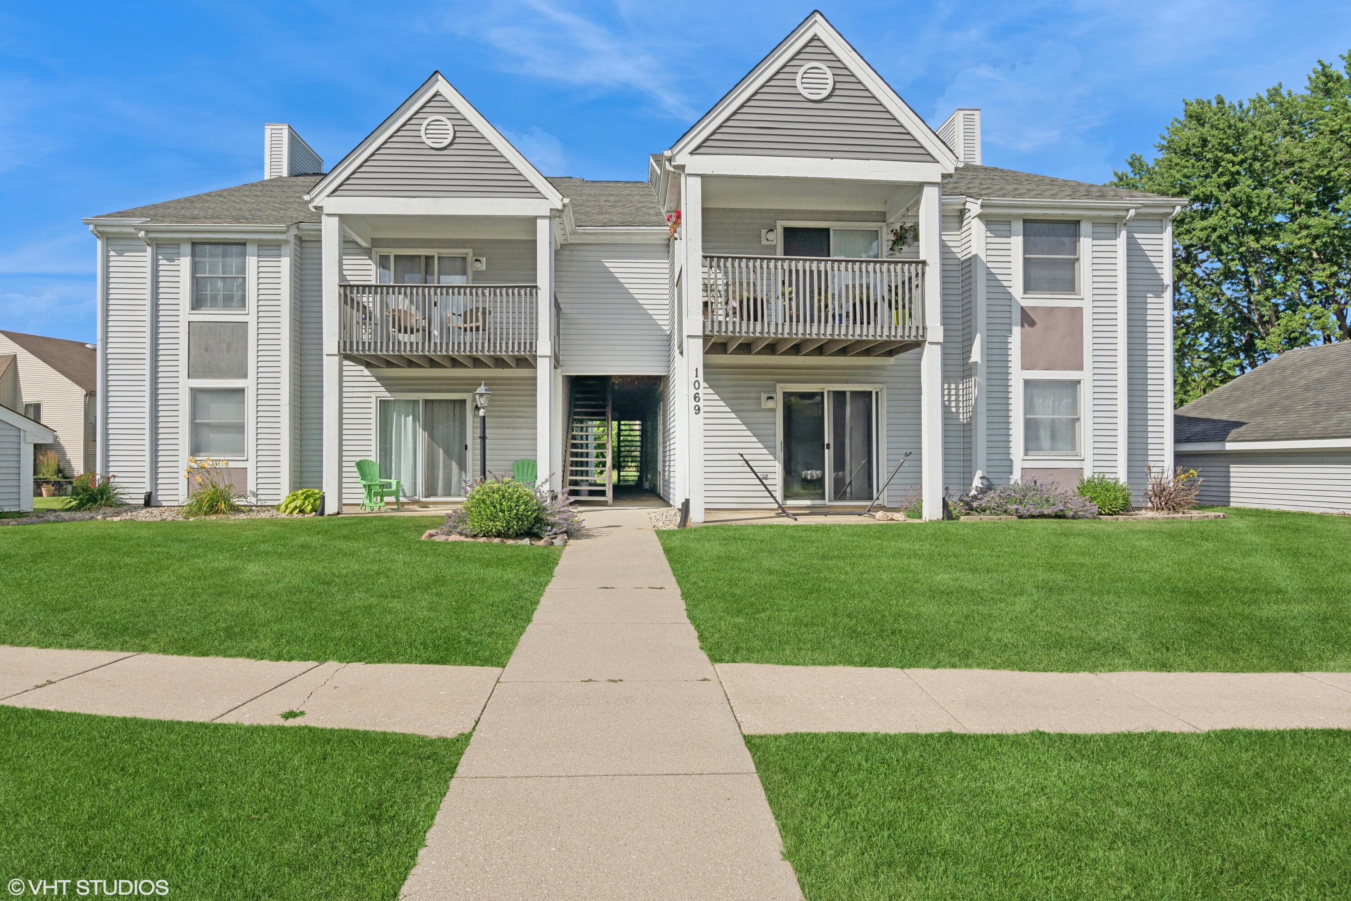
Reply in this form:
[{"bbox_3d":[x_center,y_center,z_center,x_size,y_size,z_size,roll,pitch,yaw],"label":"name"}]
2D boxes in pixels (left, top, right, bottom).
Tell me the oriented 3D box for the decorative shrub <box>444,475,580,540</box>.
[{"bbox_3d":[-2.233,0.766,9.250,1.850,0.850,1.350,0,0,-3],"label":"decorative shrub"}]

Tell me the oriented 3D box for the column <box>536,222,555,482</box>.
[{"bbox_3d":[-2.159,-1.398,11.236,0.244,4.923,0.244,0,0,-2],"label":"column"}]

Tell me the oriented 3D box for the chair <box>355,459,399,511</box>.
[{"bbox_3d":[-5.401,0.635,12.300,0.780,0.920,0.720,0,0,35],"label":"chair"}]

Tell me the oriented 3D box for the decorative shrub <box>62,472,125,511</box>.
[{"bbox_3d":[-10.687,0.746,12.400,1.050,0.720,0.850,0,0,-3],"label":"decorative shrub"}]

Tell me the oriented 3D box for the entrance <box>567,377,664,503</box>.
[{"bbox_3d":[-1.242,-0.225,14.219,2.030,2.517,1.522,0,0,-2],"label":"entrance"}]

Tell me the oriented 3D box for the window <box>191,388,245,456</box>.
[{"bbox_3d":[-8.485,-0.509,12.525,1.045,1.319,0.122,0,0,-2],"label":"window"}]

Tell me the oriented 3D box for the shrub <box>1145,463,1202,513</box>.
[{"bbox_3d":[8.442,0.645,11.470,0.944,0.812,0.832,0,0,-2],"label":"shrub"}]

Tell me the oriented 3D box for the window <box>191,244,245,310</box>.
[{"bbox_3d":[-8.520,-3.229,12.620,1.030,1.270,0.100,0,0,-3],"label":"window"}]

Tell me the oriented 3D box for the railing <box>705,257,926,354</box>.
[{"bbox_3d":[1.974,-2.212,10.687,3.451,1.238,1.807,0,0,-2],"label":"railing"}]

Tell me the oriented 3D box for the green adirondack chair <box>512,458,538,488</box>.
[{"bbox_3d":[-2.660,0.592,12.028,0.750,0.880,0.820,0,0,-2],"label":"green adirondack chair"}]

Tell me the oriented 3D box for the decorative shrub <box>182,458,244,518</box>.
[{"bbox_3d":[-7.999,0.639,11.672,1.015,1.025,0.893,0,0,-2],"label":"decorative shrub"}]

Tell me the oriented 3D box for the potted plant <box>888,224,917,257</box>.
[{"bbox_3d":[3.708,-3.387,10.861,0.548,0.548,0.507,0,0,-2],"label":"potted plant"}]

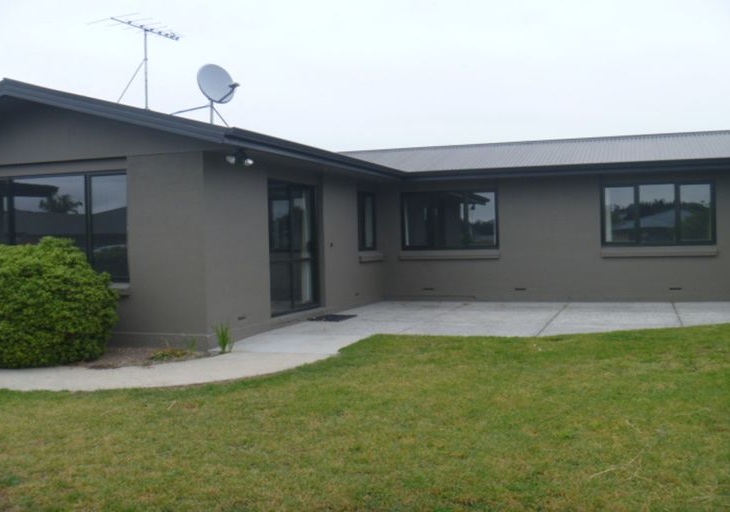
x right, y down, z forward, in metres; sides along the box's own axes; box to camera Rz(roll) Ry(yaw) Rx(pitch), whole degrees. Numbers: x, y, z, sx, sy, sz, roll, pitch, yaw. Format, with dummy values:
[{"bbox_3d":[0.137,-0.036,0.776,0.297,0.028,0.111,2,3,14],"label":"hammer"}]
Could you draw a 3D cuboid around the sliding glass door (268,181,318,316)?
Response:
[{"bbox_3d":[-1.111,-0.129,12.028,0.100,2.074,1.813,-1,1,20],"label":"sliding glass door"}]

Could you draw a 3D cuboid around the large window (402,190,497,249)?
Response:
[{"bbox_3d":[1.767,-0.739,15.540,2.025,1.212,0.100,-1,1,20],"label":"large window"}]

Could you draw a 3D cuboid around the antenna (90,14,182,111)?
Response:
[{"bbox_3d":[-2.991,-2.592,10.301,0.965,1.149,1.233,0,1,29],"label":"antenna"}]

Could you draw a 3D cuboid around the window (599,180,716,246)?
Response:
[{"bbox_3d":[5.557,-0.789,14.167,2.015,1.189,0.100,-1,1,20],"label":"window"}]

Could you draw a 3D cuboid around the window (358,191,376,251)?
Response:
[{"bbox_3d":[0.049,-0.702,15.242,0.100,1.179,1.000,-1,1,20],"label":"window"}]

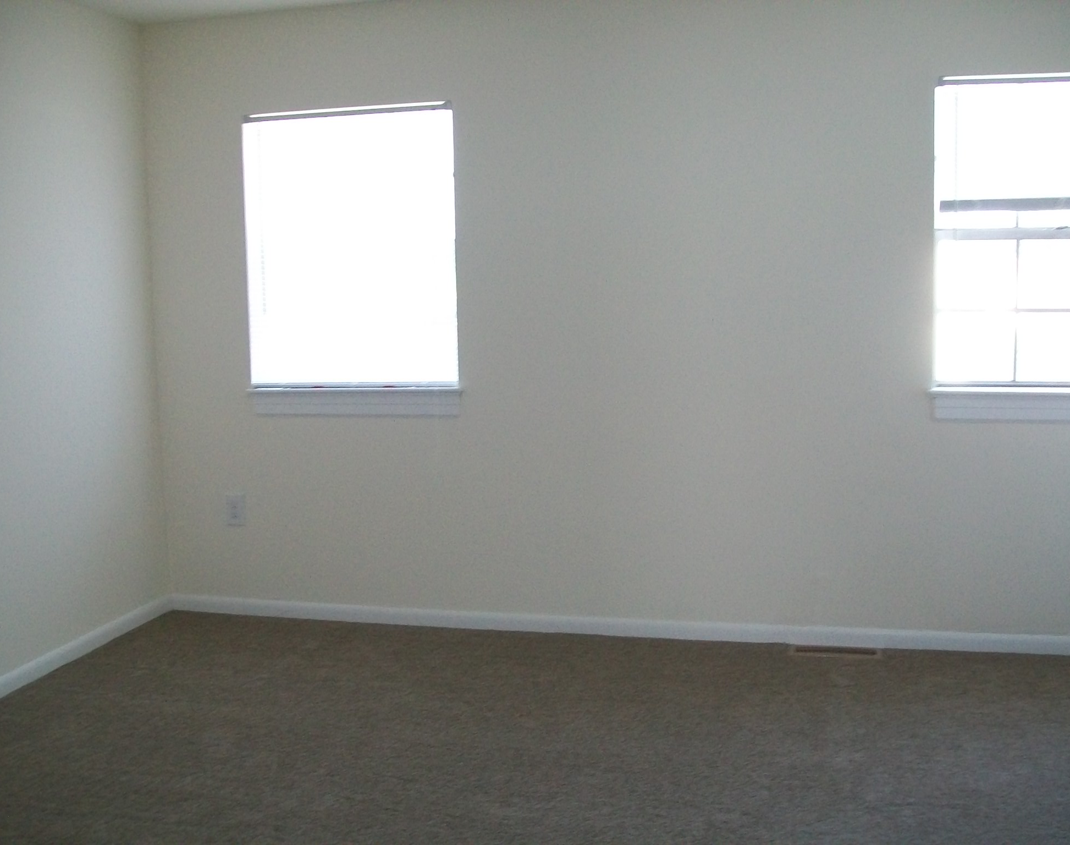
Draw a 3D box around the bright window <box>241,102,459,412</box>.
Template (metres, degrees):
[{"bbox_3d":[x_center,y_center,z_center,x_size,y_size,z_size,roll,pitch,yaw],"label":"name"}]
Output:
[{"bbox_3d":[-0.711,-0.633,4.541,0.880,1.170,0.110,1,6,13],"label":"bright window"}]

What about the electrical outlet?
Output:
[{"bbox_3d":[-1.215,0.357,4.764,0.076,0.123,0.010,1,6,13],"label":"electrical outlet"}]

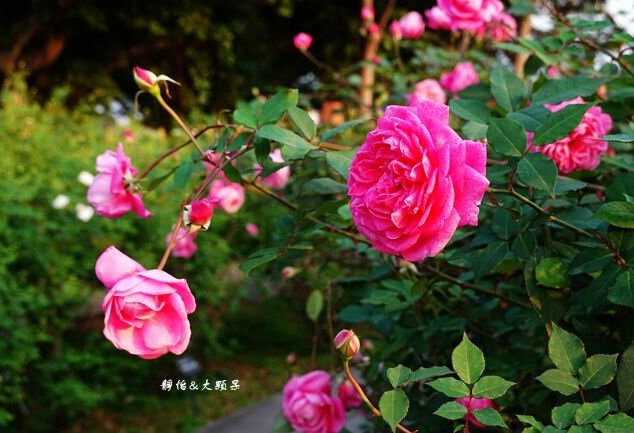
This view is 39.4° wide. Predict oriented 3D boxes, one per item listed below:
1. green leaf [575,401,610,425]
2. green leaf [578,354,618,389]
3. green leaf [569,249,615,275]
[{"bbox_3d":[0.207,0.146,0.660,0.032,0.008,0.014,-26,42,-22],"label":"green leaf"},{"bbox_3d":[0.215,0.117,0.670,0.038,0.019,0.008,-38,-22,-11],"label":"green leaf"},{"bbox_3d":[0.233,0.039,0.750,0.042,0.021,0.009,-26,-33,-11],"label":"green leaf"}]

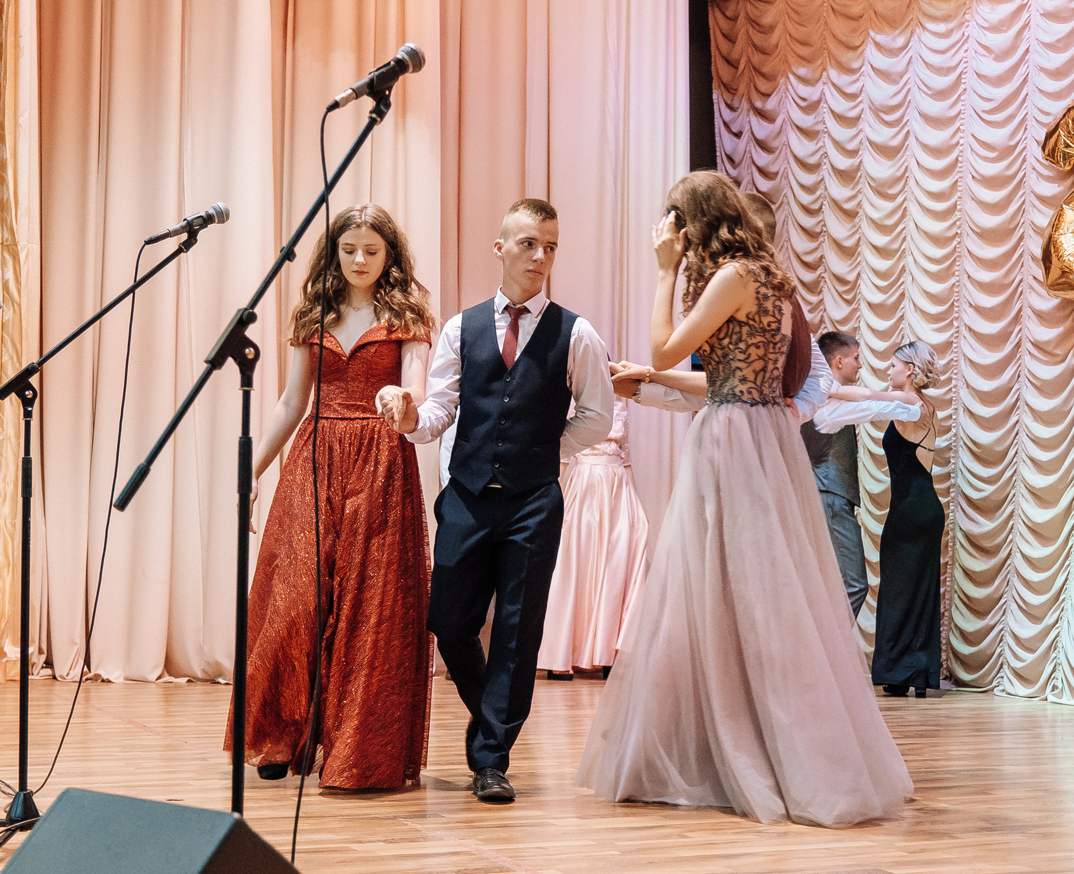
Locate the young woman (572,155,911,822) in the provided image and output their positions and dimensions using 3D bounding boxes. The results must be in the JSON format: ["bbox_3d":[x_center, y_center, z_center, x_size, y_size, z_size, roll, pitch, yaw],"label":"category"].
[{"bbox_3d":[0.597,0.125,4.448,0.970,1.810,0.920,-2,-3,27],"label":"young woman"}]

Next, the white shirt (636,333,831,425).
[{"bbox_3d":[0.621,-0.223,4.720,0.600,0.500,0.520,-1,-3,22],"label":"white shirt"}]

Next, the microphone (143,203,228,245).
[{"bbox_3d":[-0.871,-0.521,3.810,0.223,0.053,0.053,-24,6,-20],"label":"microphone"}]

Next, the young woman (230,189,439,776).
[{"bbox_3d":[-0.640,0.160,4.757,0.640,1.780,0.660,0,-3,6],"label":"young woman"}]

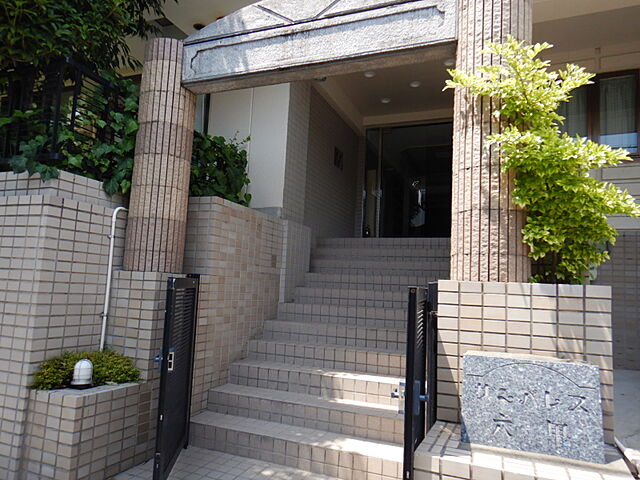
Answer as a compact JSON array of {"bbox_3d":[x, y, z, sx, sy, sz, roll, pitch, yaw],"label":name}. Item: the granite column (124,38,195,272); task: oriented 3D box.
[{"bbox_3d":[-1.220,-0.628,3.467,0.417,1.768,0.417,0,-7,22],"label":"granite column"}]

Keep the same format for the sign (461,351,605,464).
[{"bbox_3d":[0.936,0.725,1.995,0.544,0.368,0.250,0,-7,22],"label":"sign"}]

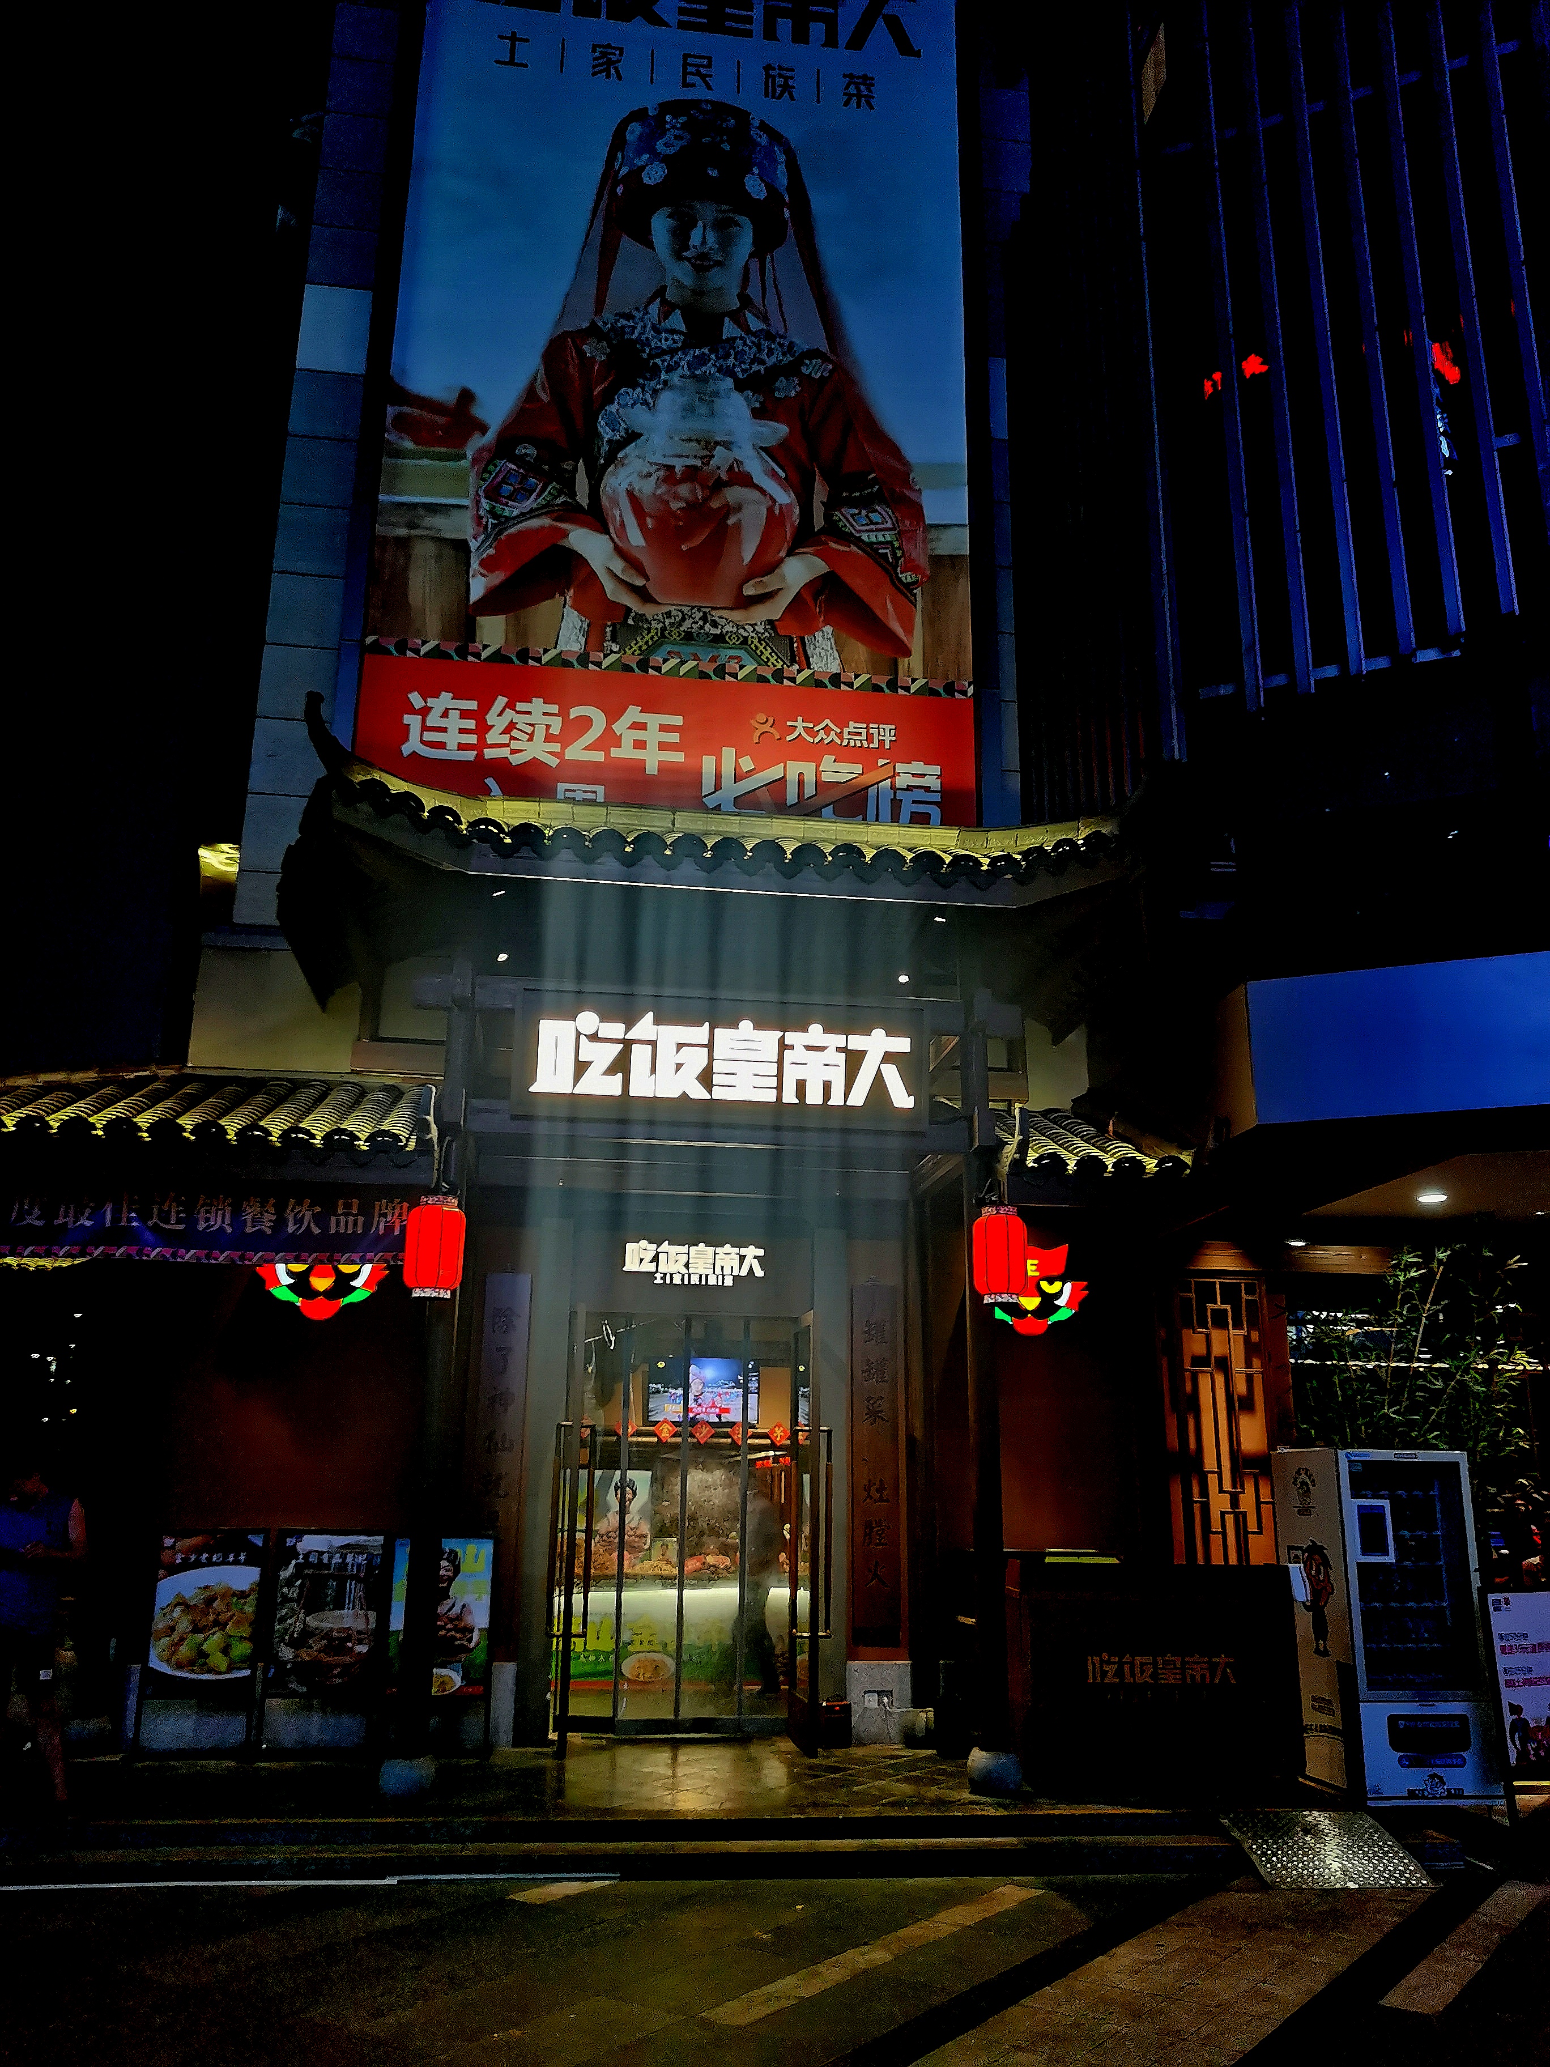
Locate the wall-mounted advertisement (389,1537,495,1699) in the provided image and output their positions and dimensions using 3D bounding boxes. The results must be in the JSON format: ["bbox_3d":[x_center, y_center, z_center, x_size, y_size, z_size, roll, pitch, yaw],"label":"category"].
[{"bbox_3d":[-2.137,3.746,10.332,0.660,0.990,0.050,3,-16,-7],"label":"wall-mounted advertisement"}]

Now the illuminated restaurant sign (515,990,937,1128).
[{"bbox_3d":[-0.349,0.157,10.095,2.570,0.830,0.120,3,-16,-7],"label":"illuminated restaurant sign"}]

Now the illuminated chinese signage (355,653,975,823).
[{"bbox_3d":[-0.817,-2.103,12.741,4.918,1.600,0.150,3,-16,-7],"label":"illuminated chinese signage"}]

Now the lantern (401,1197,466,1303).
[{"bbox_3d":[-1.970,1.242,9.321,0.340,0.595,0.340,3,-16,-7],"label":"lantern"}]

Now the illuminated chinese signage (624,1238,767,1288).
[{"bbox_3d":[-0.600,1.694,11.870,1.060,0.320,0.070,3,-16,-7],"label":"illuminated chinese signage"}]

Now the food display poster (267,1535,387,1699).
[{"bbox_3d":[-2.849,3.701,10.250,0.700,0.980,0.050,3,-16,-7],"label":"food display poster"}]

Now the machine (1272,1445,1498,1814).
[{"bbox_3d":[3.552,3.424,9.445,0.830,1.880,0.800,4,-17,-10],"label":"machine"}]

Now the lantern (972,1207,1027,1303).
[{"bbox_3d":[1.360,1.340,9.767,0.335,0.580,0.335,3,-16,-7],"label":"lantern"}]

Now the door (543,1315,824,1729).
[{"bbox_3d":[-0.590,3.424,11.367,1.900,2.860,0.180,3,-16,-7],"label":"door"}]

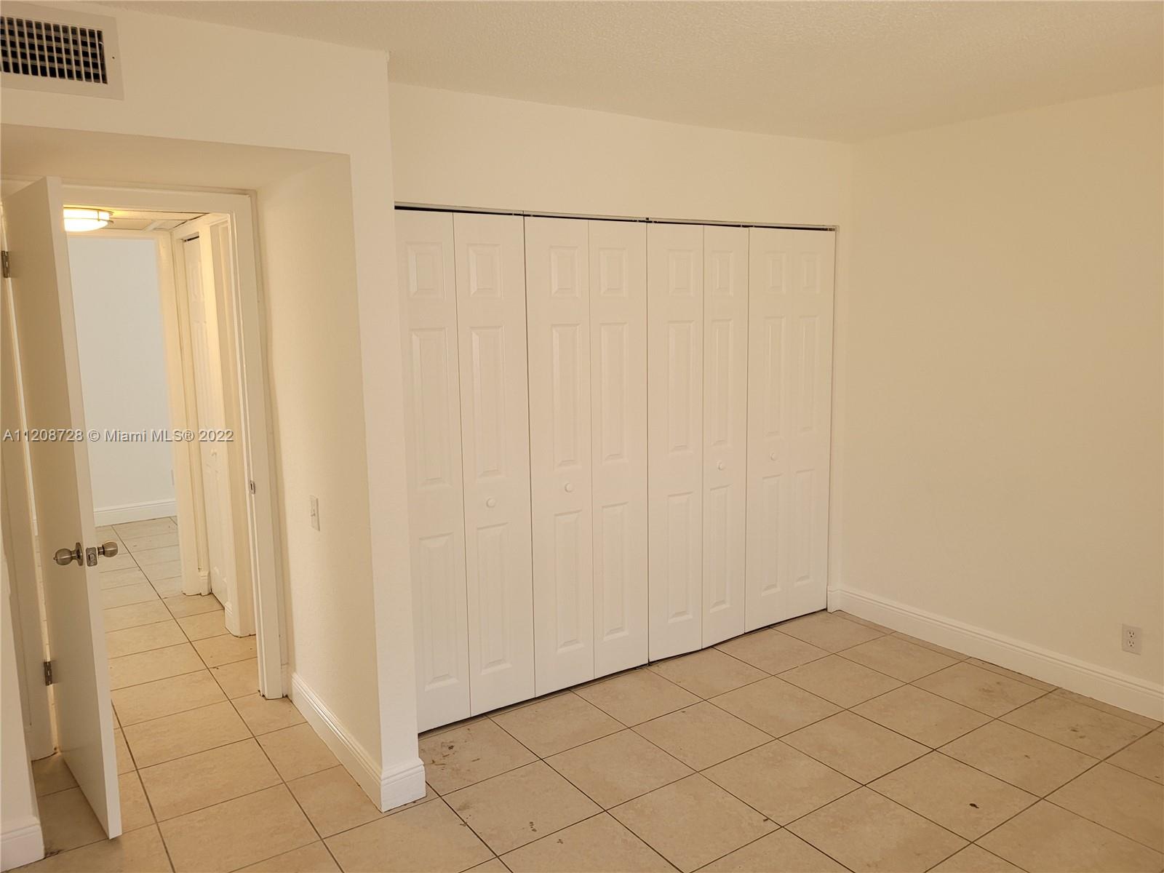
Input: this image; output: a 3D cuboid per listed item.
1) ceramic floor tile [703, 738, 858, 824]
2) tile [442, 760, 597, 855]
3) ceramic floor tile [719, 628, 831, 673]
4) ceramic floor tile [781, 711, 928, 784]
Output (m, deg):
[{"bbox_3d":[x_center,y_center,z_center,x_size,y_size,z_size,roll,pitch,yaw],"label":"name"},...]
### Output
[{"bbox_3d":[0.701,1.217,3.096,0.404,0.010,0.401,-7,11,-34],"label":"ceramic floor tile"},{"bbox_3d":[-0.204,1.252,2.968,0.404,0.010,0.401,-7,11,-34],"label":"tile"},{"bbox_3d":[0.918,1.040,4.225,0.405,0.010,0.405,-7,11,-34],"label":"ceramic floor tile"},{"bbox_3d":[1.039,1.173,3.320,0.406,0.010,0.401,-7,11,-34],"label":"ceramic floor tile"}]

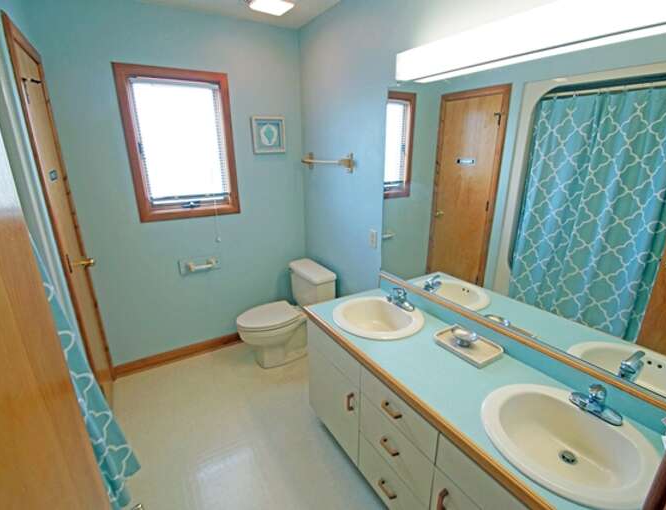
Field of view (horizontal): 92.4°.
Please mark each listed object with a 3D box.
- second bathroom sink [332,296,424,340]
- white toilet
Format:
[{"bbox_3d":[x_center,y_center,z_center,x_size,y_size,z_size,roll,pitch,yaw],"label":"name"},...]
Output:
[{"bbox_3d":[0.225,0.381,1.636,0.450,0.170,0.475,-10,18,-29],"label":"second bathroom sink"},{"bbox_3d":[-0.393,0.475,2.518,0.730,0.672,0.510,-10,18,-29],"label":"white toilet"}]

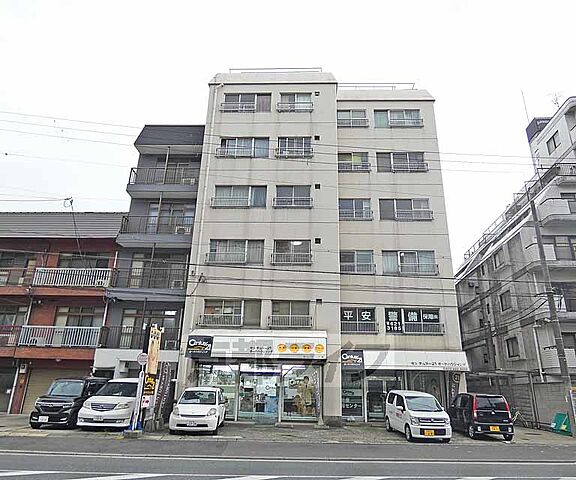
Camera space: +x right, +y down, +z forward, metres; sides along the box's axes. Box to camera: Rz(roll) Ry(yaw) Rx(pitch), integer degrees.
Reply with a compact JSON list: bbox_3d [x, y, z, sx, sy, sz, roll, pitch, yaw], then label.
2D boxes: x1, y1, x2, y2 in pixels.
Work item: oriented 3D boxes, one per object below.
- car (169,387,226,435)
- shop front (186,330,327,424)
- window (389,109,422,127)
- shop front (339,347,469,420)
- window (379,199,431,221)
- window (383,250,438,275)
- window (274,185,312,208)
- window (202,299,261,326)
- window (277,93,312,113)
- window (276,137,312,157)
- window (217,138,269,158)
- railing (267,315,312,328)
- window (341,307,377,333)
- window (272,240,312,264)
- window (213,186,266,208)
[{"bbox_3d":[-3.385,6.529,14.757,1.665,1.535,3.600,2,-20,-4],"label":"car"},{"bbox_3d":[-1.413,6.074,16.993,6.250,3.964,0.900,0,-20,2],"label":"shop front"},{"bbox_3d":[6.572,-6.798,21.297,1.823,1.198,0.200,1,-18,2],"label":"window"},{"bbox_3d":[5.527,6.960,18.142,5.919,3.321,1.050,0,-20,2],"label":"shop front"},{"bbox_3d":[6.592,-1.721,21.541,3.057,1.375,0.280,0,-20,2],"label":"window"},{"bbox_3d":[6.532,1.217,20.635,2.812,1.336,0.150,0,-19,2],"label":"window"},{"bbox_3d":[0.296,-2.342,20.466,1.906,1.358,0.150,0,-19,2],"label":"window"},{"bbox_3d":[-2.501,3.277,17.098,2.608,1.213,0.200,1,-18,2],"label":"window"},{"bbox_3d":[0.436,-8.047,22.230,2.041,1.427,0.280,0,-20,2],"label":"window"},{"bbox_3d":[0.369,-5.200,21.216,2.042,1.336,0.280,0,-20,2],"label":"window"},{"bbox_3d":[-2.502,-5.213,21.551,2.842,1.355,0.150,0,-19,2],"label":"window"},{"bbox_3d":[0.108,3.890,18.178,2.099,0.610,0.300,0,-19,2],"label":"railing"},{"bbox_3d":[3.639,4.154,19.732,1.870,1.318,0.150,0,-19,2],"label":"window"},{"bbox_3d":[0.210,0.594,17.854,1.830,1.234,0.200,1,-18,2],"label":"window"},{"bbox_3d":[-2.364,-2.117,18.832,2.613,1.229,0.200,1,-18,2],"label":"window"}]

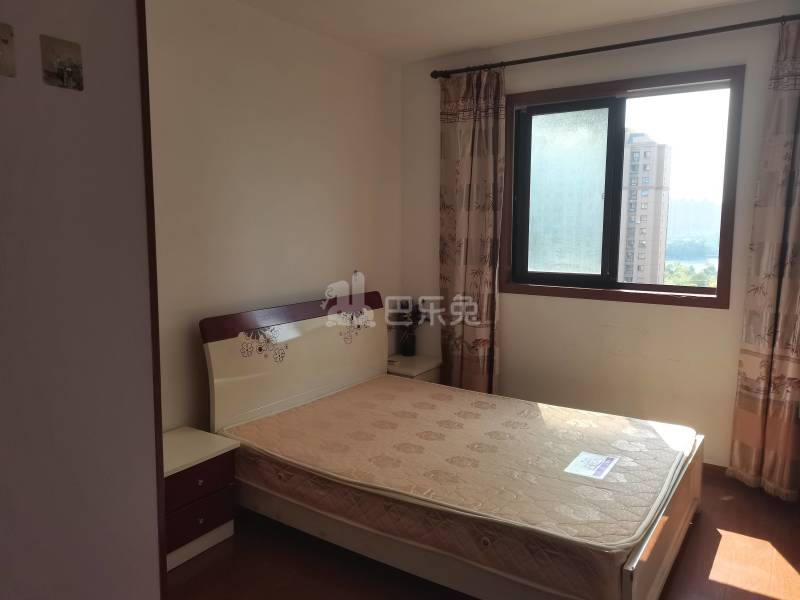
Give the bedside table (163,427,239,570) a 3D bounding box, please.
[{"bbox_3d":[-1.055,0.910,2.803,0.406,0.448,0.466,5,8,33],"label":"bedside table"}]

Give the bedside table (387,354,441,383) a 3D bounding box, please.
[{"bbox_3d":[0.080,0.711,4.564,0.406,0.447,0.466,5,8,33],"label":"bedside table"}]

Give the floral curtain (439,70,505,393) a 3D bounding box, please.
[{"bbox_3d":[0.498,-0.325,4.366,0.460,2.570,0.155,5,8,34],"label":"floral curtain"}]

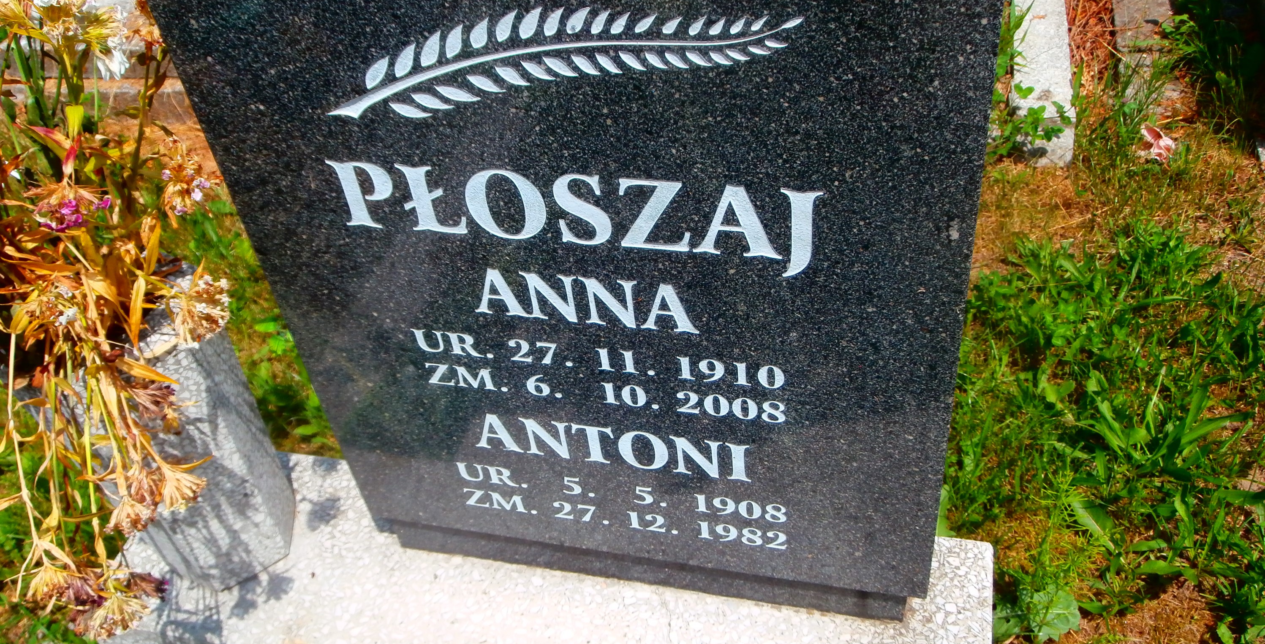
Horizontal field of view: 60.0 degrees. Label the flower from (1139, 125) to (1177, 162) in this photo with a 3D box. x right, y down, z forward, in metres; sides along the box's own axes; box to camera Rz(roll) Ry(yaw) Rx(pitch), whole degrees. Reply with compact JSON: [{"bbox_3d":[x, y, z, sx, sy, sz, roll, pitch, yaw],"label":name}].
[{"bbox_3d":[1.044,-0.354,2.180,0.068,0.045,0.056,15,49,23],"label":"flower"}]

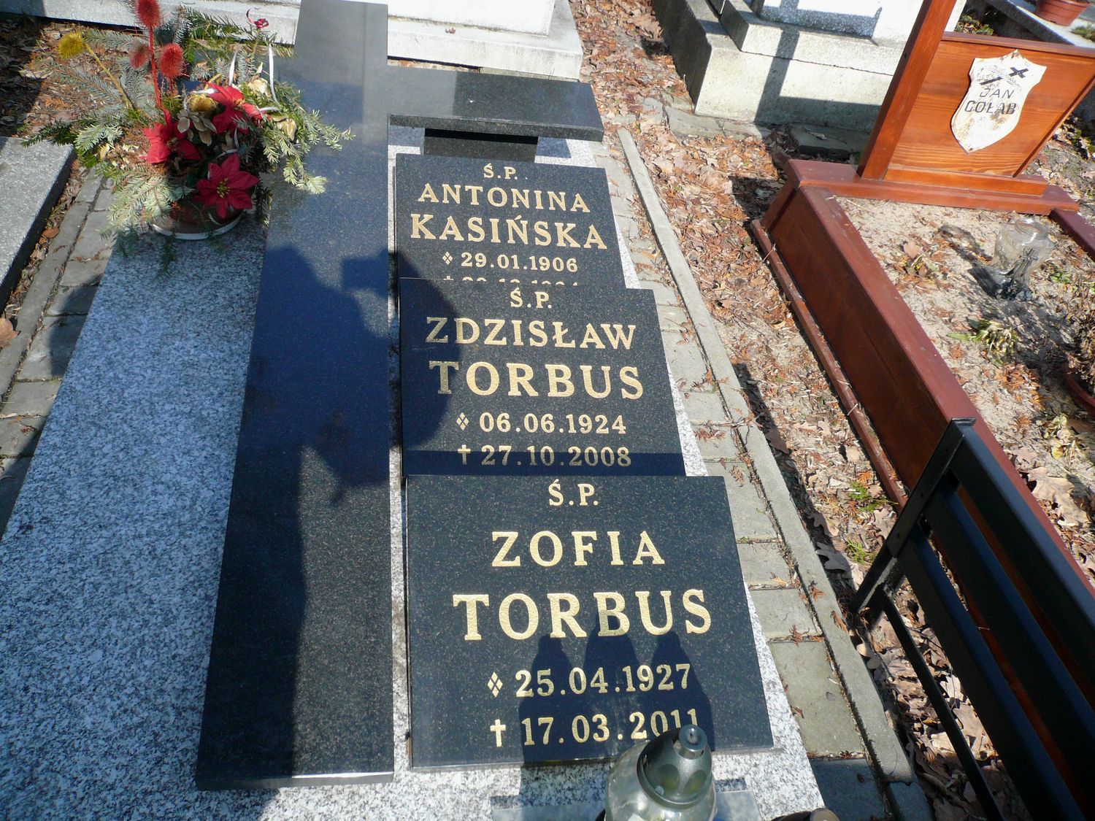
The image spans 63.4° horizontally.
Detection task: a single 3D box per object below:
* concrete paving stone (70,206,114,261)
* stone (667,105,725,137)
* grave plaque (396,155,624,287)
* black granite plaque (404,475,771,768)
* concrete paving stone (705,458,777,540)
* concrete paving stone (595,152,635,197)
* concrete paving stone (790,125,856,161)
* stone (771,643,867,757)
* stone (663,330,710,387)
[{"bbox_3d":[-1.006,-0.374,2.024,0.100,0.060,0.194,1,43,-12],"label":"concrete paving stone"},{"bbox_3d":[0.481,-0.925,2.914,0.195,0.060,0.160,1,43,-12],"label":"stone"},{"bbox_3d":[-0.076,-0.358,1.798,0.447,0.030,0.363,0,62,-13],"label":"grave plaque"},{"bbox_3d":[0.048,0.267,1.189,0.457,0.025,0.378,1,62,-10],"label":"black granite plaque"},{"bbox_3d":[0.361,0.195,1.725,0.100,0.060,0.192,1,43,-12],"label":"concrete paving stone"},{"bbox_3d":[0.188,-0.656,2.601,0.100,0.060,0.209,1,43,-12],"label":"concrete paving stone"},{"bbox_3d":[0.909,-0.873,2.938,0.215,0.055,0.145,1,43,-12],"label":"concrete paving stone"},{"bbox_3d":[0.418,0.479,1.432,0.100,0.060,0.194,1,43,-12],"label":"stone"},{"bbox_3d":[0.304,-0.093,2.022,0.100,0.060,0.201,1,43,-12],"label":"stone"}]

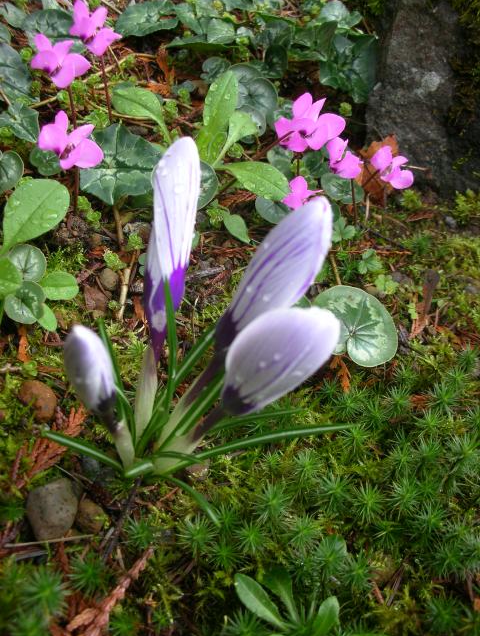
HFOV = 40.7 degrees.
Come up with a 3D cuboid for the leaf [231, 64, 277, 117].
[{"bbox_3d":[0.013,-0.146,0.423,0.026,0.007,0.034,9,86,2],"label":"leaf"}]

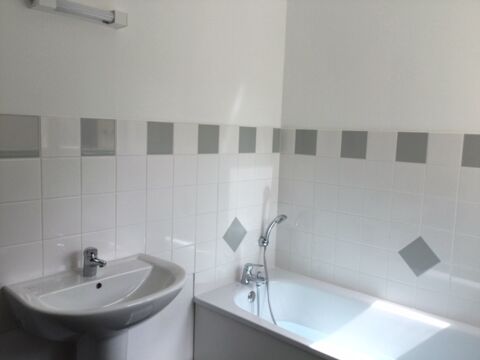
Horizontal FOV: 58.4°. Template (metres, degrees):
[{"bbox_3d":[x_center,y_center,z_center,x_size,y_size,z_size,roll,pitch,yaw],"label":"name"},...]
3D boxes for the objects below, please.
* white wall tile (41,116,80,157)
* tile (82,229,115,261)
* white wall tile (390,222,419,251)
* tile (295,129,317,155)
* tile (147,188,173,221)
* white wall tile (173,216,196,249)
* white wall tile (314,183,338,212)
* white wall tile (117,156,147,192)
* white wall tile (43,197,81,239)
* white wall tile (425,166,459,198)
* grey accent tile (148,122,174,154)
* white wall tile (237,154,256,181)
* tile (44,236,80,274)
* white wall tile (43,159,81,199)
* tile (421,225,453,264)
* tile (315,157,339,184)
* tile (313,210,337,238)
[{"bbox_3d":[-0.664,-0.159,1.602,0.010,0.149,0.150,7,8,41],"label":"white wall tile"},{"bbox_3d":[-0.589,0.284,1.792,0.010,0.151,0.151,8,9,42],"label":"tile"},{"bbox_3d":[0.828,0.292,2.163,0.149,0.149,0.010,7,8,41],"label":"white wall tile"},{"bbox_3d":[0.387,-0.216,2.495,0.150,0.149,0.010,7,8,41],"label":"tile"},{"bbox_3d":[-0.370,0.114,1.974,0.008,0.149,0.149,7,8,41],"label":"tile"},{"bbox_3d":[-0.275,0.255,2.102,0.010,0.149,0.150,7,8,41],"label":"white wall tile"},{"bbox_3d":[0.489,0.097,2.427,0.150,0.149,0.010,7,8,41],"label":"white wall tile"},{"bbox_3d":[-0.467,-0.027,1.844,0.010,0.149,0.150,7,8,41],"label":"white wall tile"},{"bbox_3d":[-0.680,0.139,1.647,0.010,0.150,0.150,7,8,41],"label":"white wall tile"},{"bbox_3d":[0.947,0.005,2.018,0.150,0.150,0.010,7,8,41],"label":"white wall tile"},{"bbox_3d":[-0.361,-0.187,1.933,0.010,0.142,0.150,8,8,41],"label":"grey accent tile"},{"bbox_3d":[0.035,-0.077,2.405,0.010,0.150,0.150,8,8,41],"label":"white wall tile"},{"bbox_3d":[-0.686,0.290,1.663,0.010,0.150,0.150,7,8,41],"label":"tile"},{"bbox_3d":[-0.681,-0.011,1.645,0.010,0.151,0.151,8,9,42],"label":"white wall tile"},{"bbox_3d":[0.936,0.307,2.051,0.150,0.150,0.010,7,8,41],"label":"tile"},{"bbox_3d":[0.495,-0.052,2.411,0.150,0.149,0.010,7,8,41],"label":"tile"},{"bbox_3d":[0.484,0.246,2.442,0.150,0.149,0.010,7,8,41],"label":"tile"}]

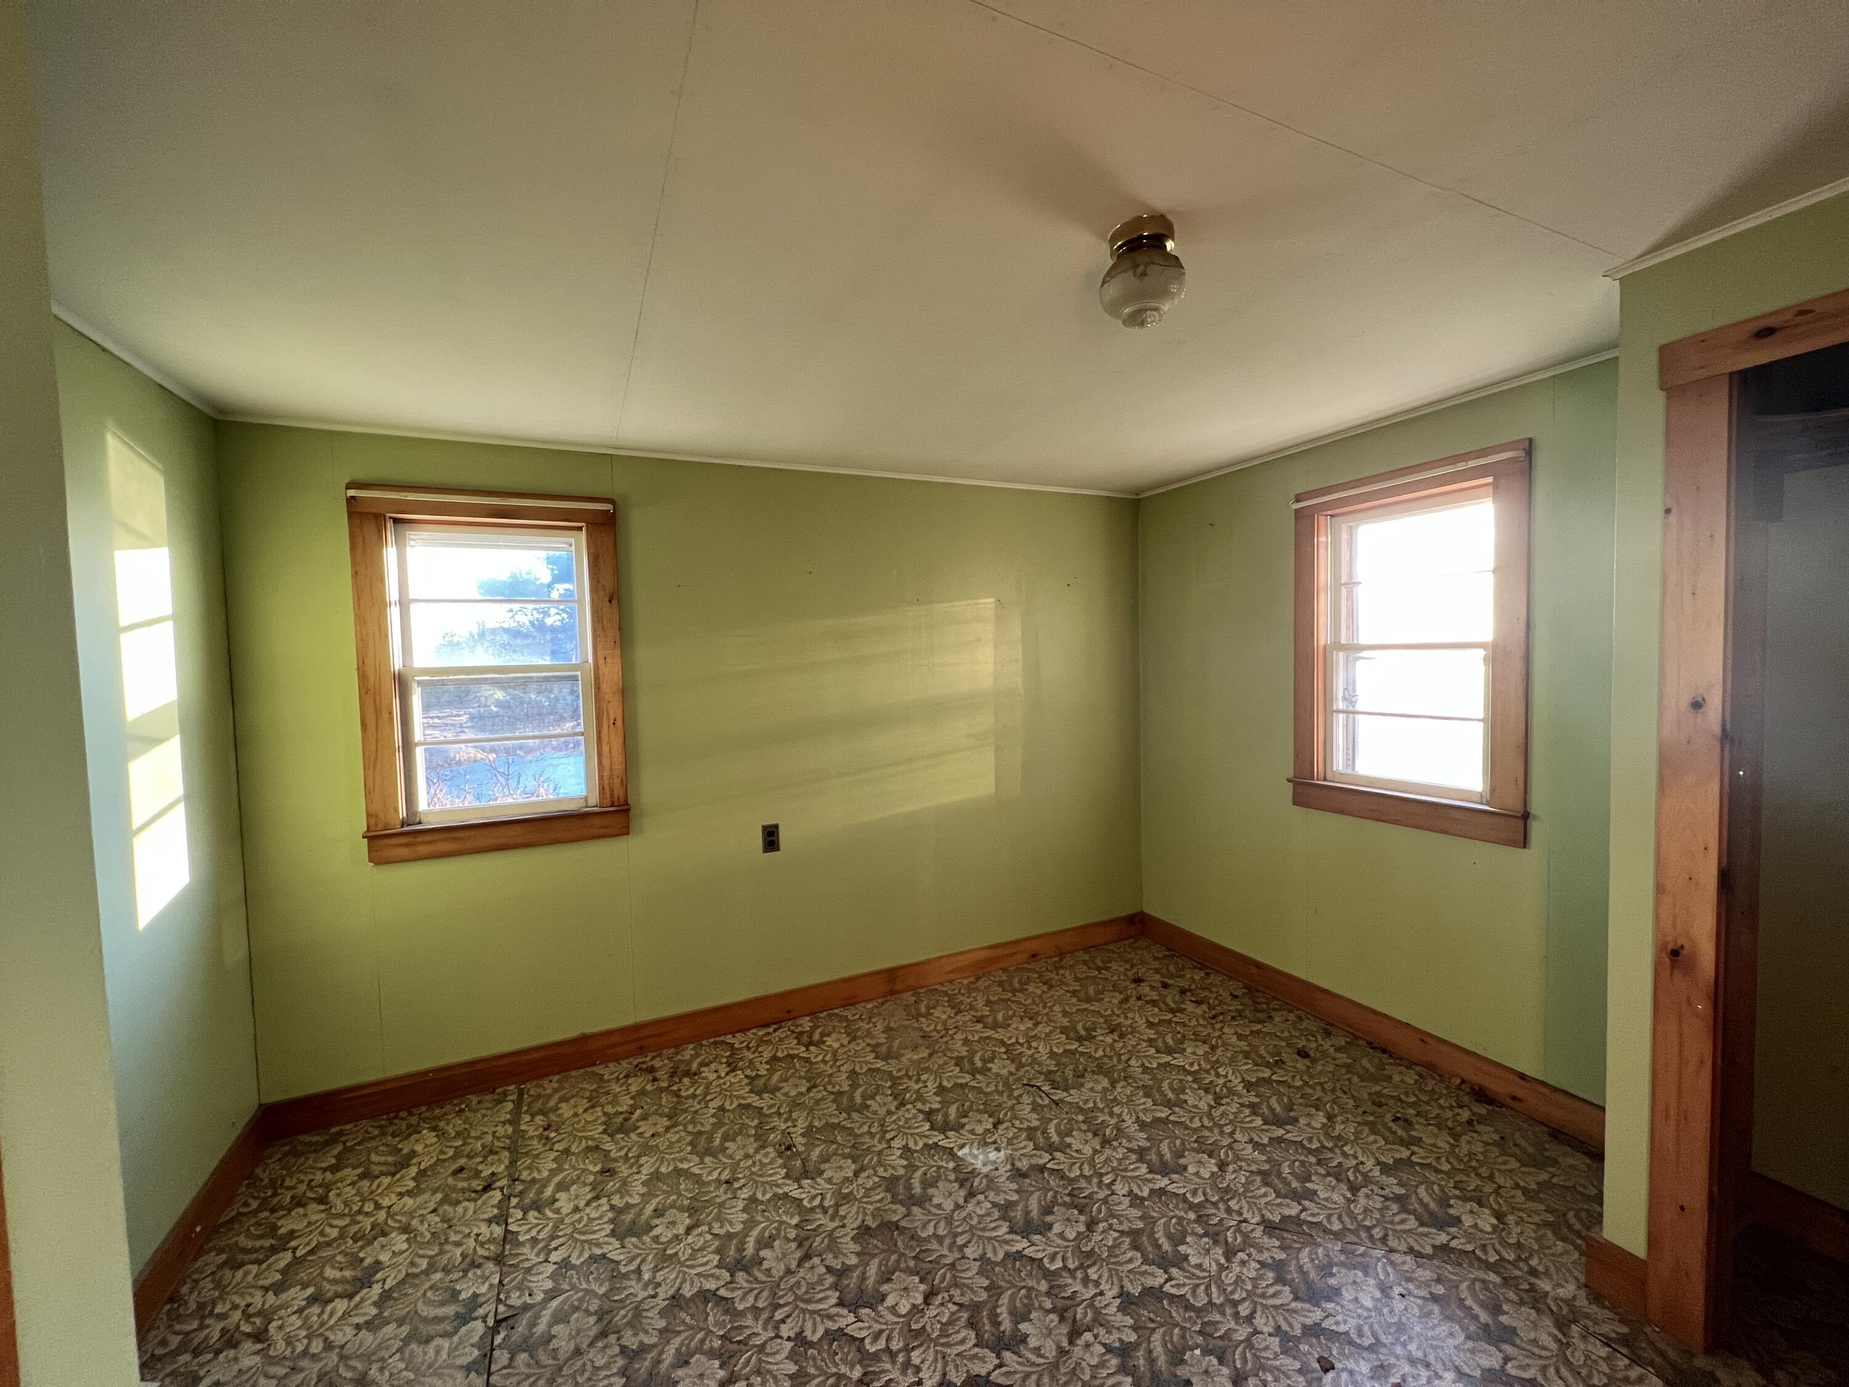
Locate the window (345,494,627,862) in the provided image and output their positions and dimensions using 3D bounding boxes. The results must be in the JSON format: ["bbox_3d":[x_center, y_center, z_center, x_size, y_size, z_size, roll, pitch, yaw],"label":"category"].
[{"bbox_3d":[-1.526,-0.075,2.495,0.815,1.272,0.120,-2,3,-24],"label":"window"}]

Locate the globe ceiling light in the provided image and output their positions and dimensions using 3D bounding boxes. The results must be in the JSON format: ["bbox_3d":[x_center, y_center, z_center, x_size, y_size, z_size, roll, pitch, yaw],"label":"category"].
[{"bbox_3d":[0.442,-0.842,1.408,0.166,0.167,0.166,-1,2,0],"label":"globe ceiling light"}]

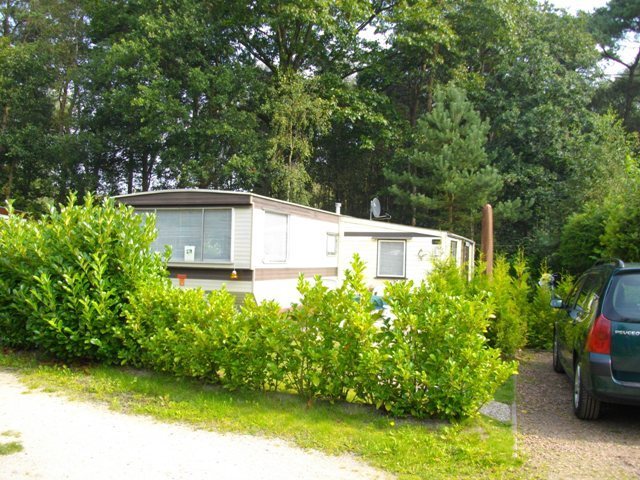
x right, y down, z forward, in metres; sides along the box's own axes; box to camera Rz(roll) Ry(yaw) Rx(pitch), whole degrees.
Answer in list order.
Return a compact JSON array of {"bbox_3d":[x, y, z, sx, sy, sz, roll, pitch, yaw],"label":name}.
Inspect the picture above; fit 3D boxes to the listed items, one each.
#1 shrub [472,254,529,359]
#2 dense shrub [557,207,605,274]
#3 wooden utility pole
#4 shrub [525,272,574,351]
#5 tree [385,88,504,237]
[{"bbox_3d":[3.051,1.083,10.000,0.950,1.680,0.950,-1,-2,17],"label":"shrub"},{"bbox_3d":[6.321,0.637,14.300,1.300,2.890,1.300,-1,-2,17],"label":"dense shrub"},{"bbox_3d":[3.444,0.636,12.200,0.220,2.740,0.220,-1,-2,17],"label":"wooden utility pole"},{"bbox_3d":[4.247,1.277,10.900,0.880,1.360,0.850,-1,-2,17],"label":"shrub"},{"bbox_3d":[5.428,-2.155,26.000,5.000,9.360,4.800,-1,-2,17],"label":"tree"}]

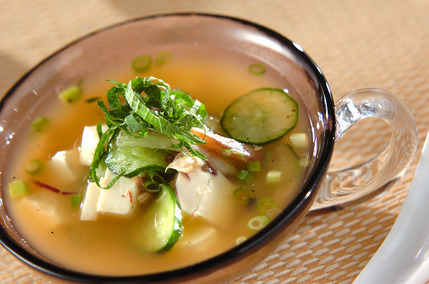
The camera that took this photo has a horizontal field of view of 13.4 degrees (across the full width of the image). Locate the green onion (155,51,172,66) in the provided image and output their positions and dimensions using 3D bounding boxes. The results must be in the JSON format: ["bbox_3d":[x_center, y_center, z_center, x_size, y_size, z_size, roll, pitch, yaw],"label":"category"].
[{"bbox_3d":[-0.019,-0.030,0.664,0.006,0.003,0.006,-24,35,8],"label":"green onion"}]

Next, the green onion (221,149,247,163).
[{"bbox_3d":[0.007,0.005,0.624,0.008,0.004,0.005,24,57,33],"label":"green onion"}]

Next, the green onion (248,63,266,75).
[{"bbox_3d":[0.015,-0.026,0.651,0.006,0.003,0.006,-16,45,0],"label":"green onion"}]

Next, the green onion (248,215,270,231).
[{"bbox_3d":[0.015,0.027,0.599,0.005,0.005,0.005,-6,76,24],"label":"green onion"}]

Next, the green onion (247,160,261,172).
[{"bbox_3d":[0.014,0.008,0.624,0.005,0.004,0.004,3,48,17],"label":"green onion"}]

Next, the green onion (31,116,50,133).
[{"bbox_3d":[-0.063,-0.006,0.658,0.006,0.005,0.005,-22,45,-7],"label":"green onion"}]

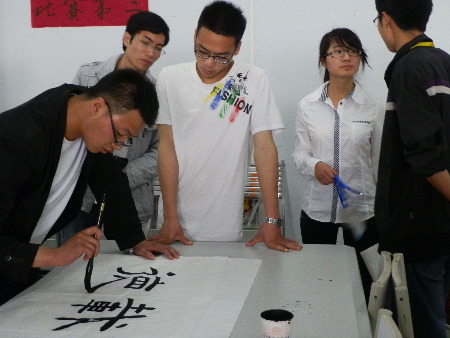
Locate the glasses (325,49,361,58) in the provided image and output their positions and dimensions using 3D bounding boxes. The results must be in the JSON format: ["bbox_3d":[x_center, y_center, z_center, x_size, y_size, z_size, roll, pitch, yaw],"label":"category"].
[{"bbox_3d":[0.481,-0.467,2.525,0.138,0.042,0.135,-2,3,-11],"label":"glasses"}]

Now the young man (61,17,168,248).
[{"bbox_3d":[-0.453,0.176,2.578,0.500,1.660,0.400,-5,10,-26],"label":"young man"}]

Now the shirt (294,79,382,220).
[{"bbox_3d":[0.491,-0.079,2.620,0.430,0.610,0.260,1,9,13],"label":"shirt"}]

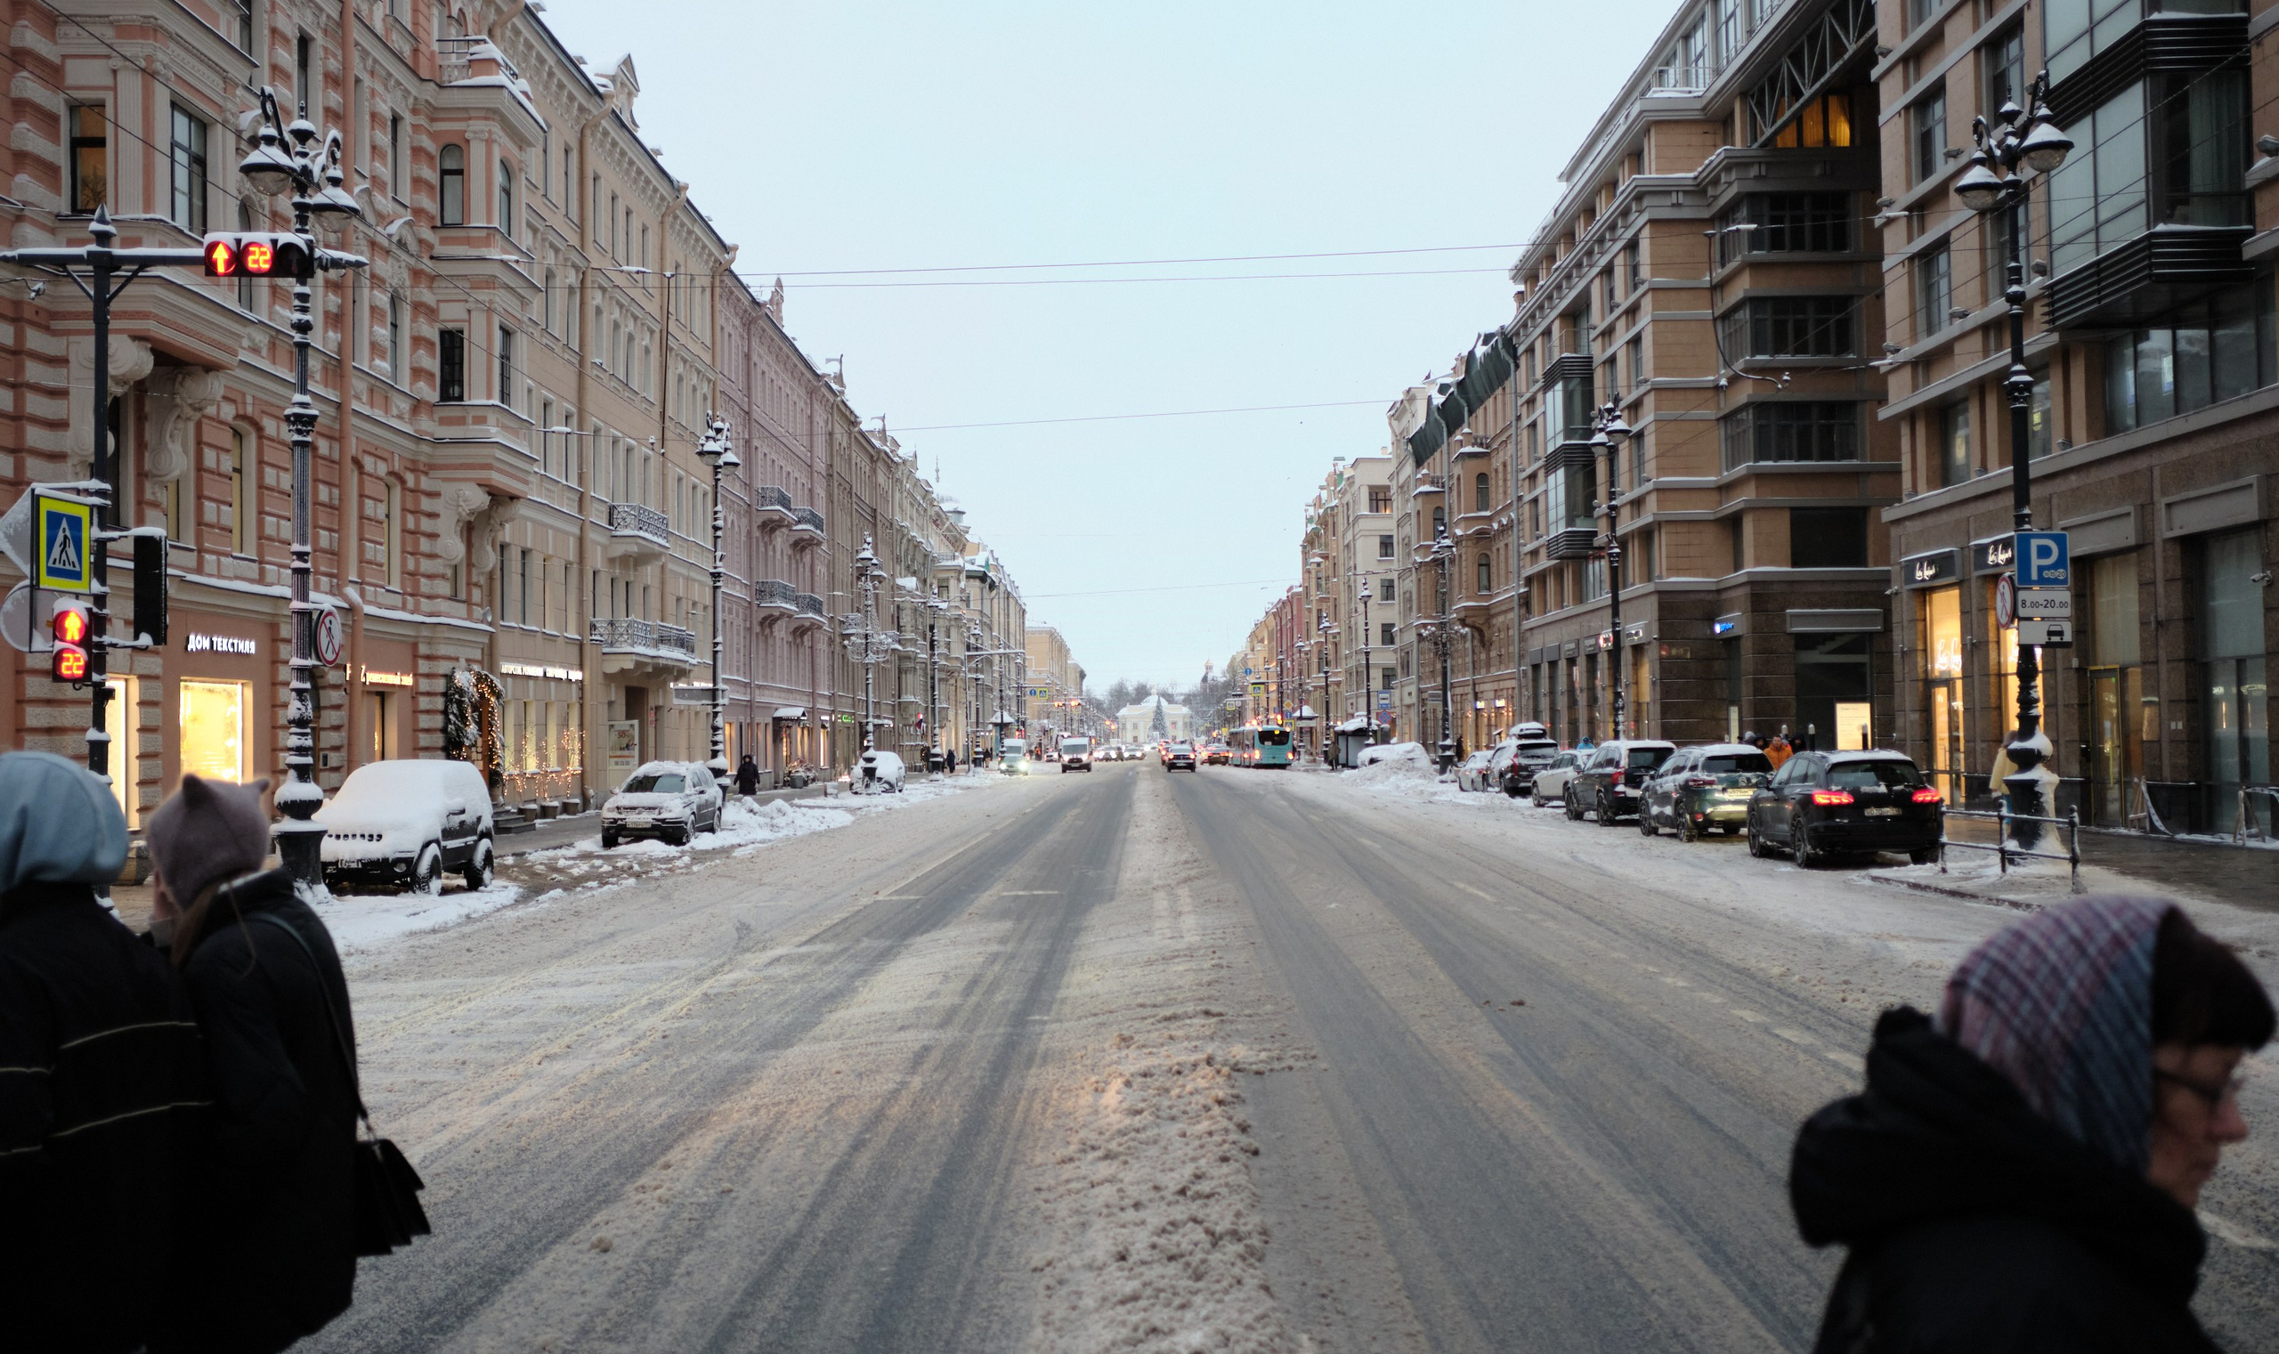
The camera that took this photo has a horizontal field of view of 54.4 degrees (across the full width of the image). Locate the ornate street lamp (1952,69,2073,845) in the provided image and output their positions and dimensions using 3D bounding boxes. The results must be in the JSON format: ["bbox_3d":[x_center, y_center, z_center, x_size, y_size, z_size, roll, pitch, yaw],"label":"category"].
[{"bbox_3d":[11.488,-2.630,28.959,0.680,10.100,2.750,-1,-2,0],"label":"ornate street lamp"}]

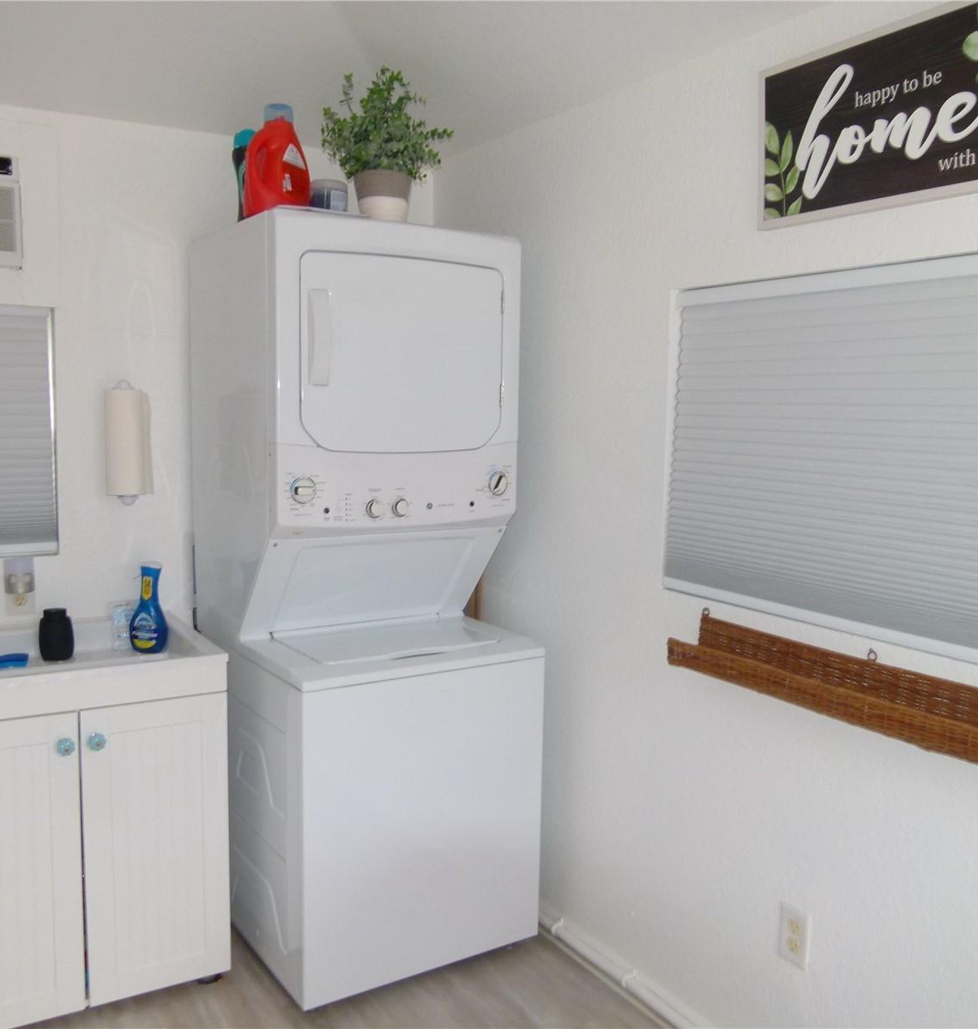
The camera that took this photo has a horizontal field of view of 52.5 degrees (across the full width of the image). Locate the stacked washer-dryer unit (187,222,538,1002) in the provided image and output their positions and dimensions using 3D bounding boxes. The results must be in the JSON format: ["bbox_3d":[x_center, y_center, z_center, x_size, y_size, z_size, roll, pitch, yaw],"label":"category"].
[{"bbox_3d":[-0.355,0.195,2.755,0.680,1.886,0.810,-3,7,-33],"label":"stacked washer-dryer unit"}]

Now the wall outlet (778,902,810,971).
[{"bbox_3d":[0.636,0.880,2.066,0.008,0.114,0.071,-3,7,-33],"label":"wall outlet"}]

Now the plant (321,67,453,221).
[{"bbox_3d":[-0.263,-0.931,2.543,0.320,0.400,0.305,1,6,0],"label":"plant"}]

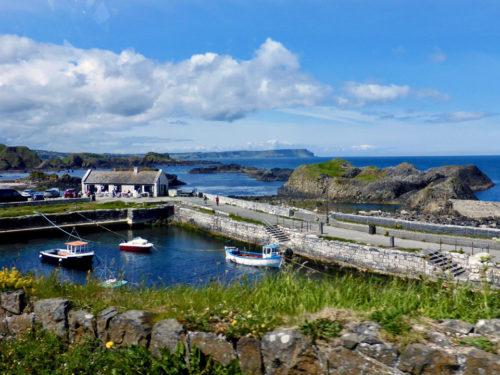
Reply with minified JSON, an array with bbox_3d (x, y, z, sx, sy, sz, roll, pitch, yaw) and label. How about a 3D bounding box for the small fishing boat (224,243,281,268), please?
[{"bbox_3d":[0.483,6.754,39.712,6.400,2.250,2.100,1,5,19],"label":"small fishing boat"}]

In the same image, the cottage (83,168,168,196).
[{"bbox_3d":[-23.708,-0.939,71.629,15.200,5.300,5.400,0,5,11],"label":"cottage"}]

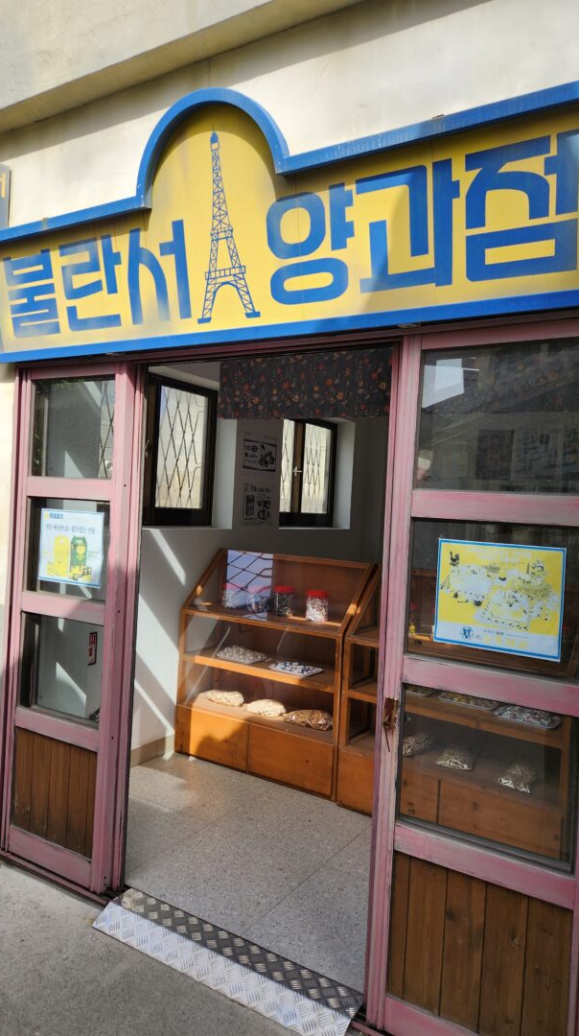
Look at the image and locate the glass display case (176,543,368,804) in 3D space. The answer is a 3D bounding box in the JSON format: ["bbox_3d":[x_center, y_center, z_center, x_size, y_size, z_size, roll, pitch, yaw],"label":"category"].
[{"bbox_3d":[-0.093,0.847,4.073,1.119,1.235,0.412,3,1,32],"label":"glass display case"}]

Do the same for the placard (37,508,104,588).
[{"bbox_3d":[-0.891,0.120,2.797,0.364,0.297,0.015,3,1,31],"label":"placard"}]

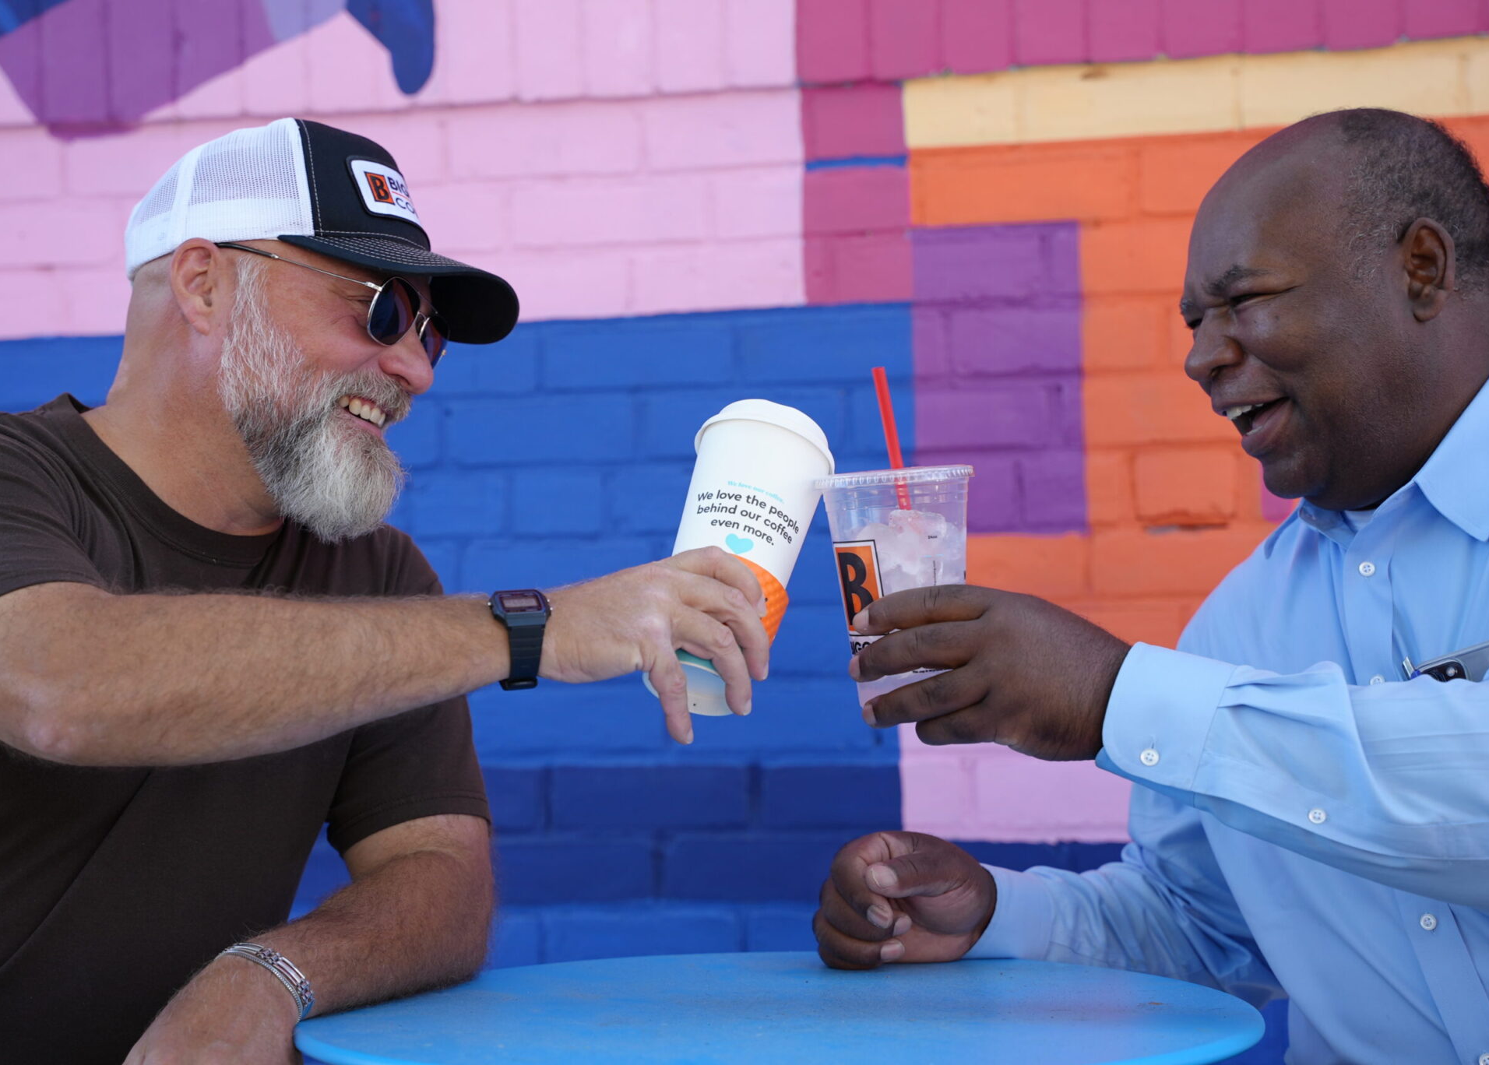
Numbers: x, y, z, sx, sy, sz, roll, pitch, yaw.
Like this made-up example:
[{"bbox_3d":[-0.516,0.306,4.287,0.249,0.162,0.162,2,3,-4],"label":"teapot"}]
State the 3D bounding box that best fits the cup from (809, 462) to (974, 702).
[{"bbox_3d":[0.101,0.037,1.680,0.102,0.150,0.102,-5,1,0],"label":"cup"}]

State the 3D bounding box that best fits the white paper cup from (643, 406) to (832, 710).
[{"bbox_3d":[-0.007,0.017,1.704,0.095,0.195,0.095,13,-30,8],"label":"white paper cup"}]

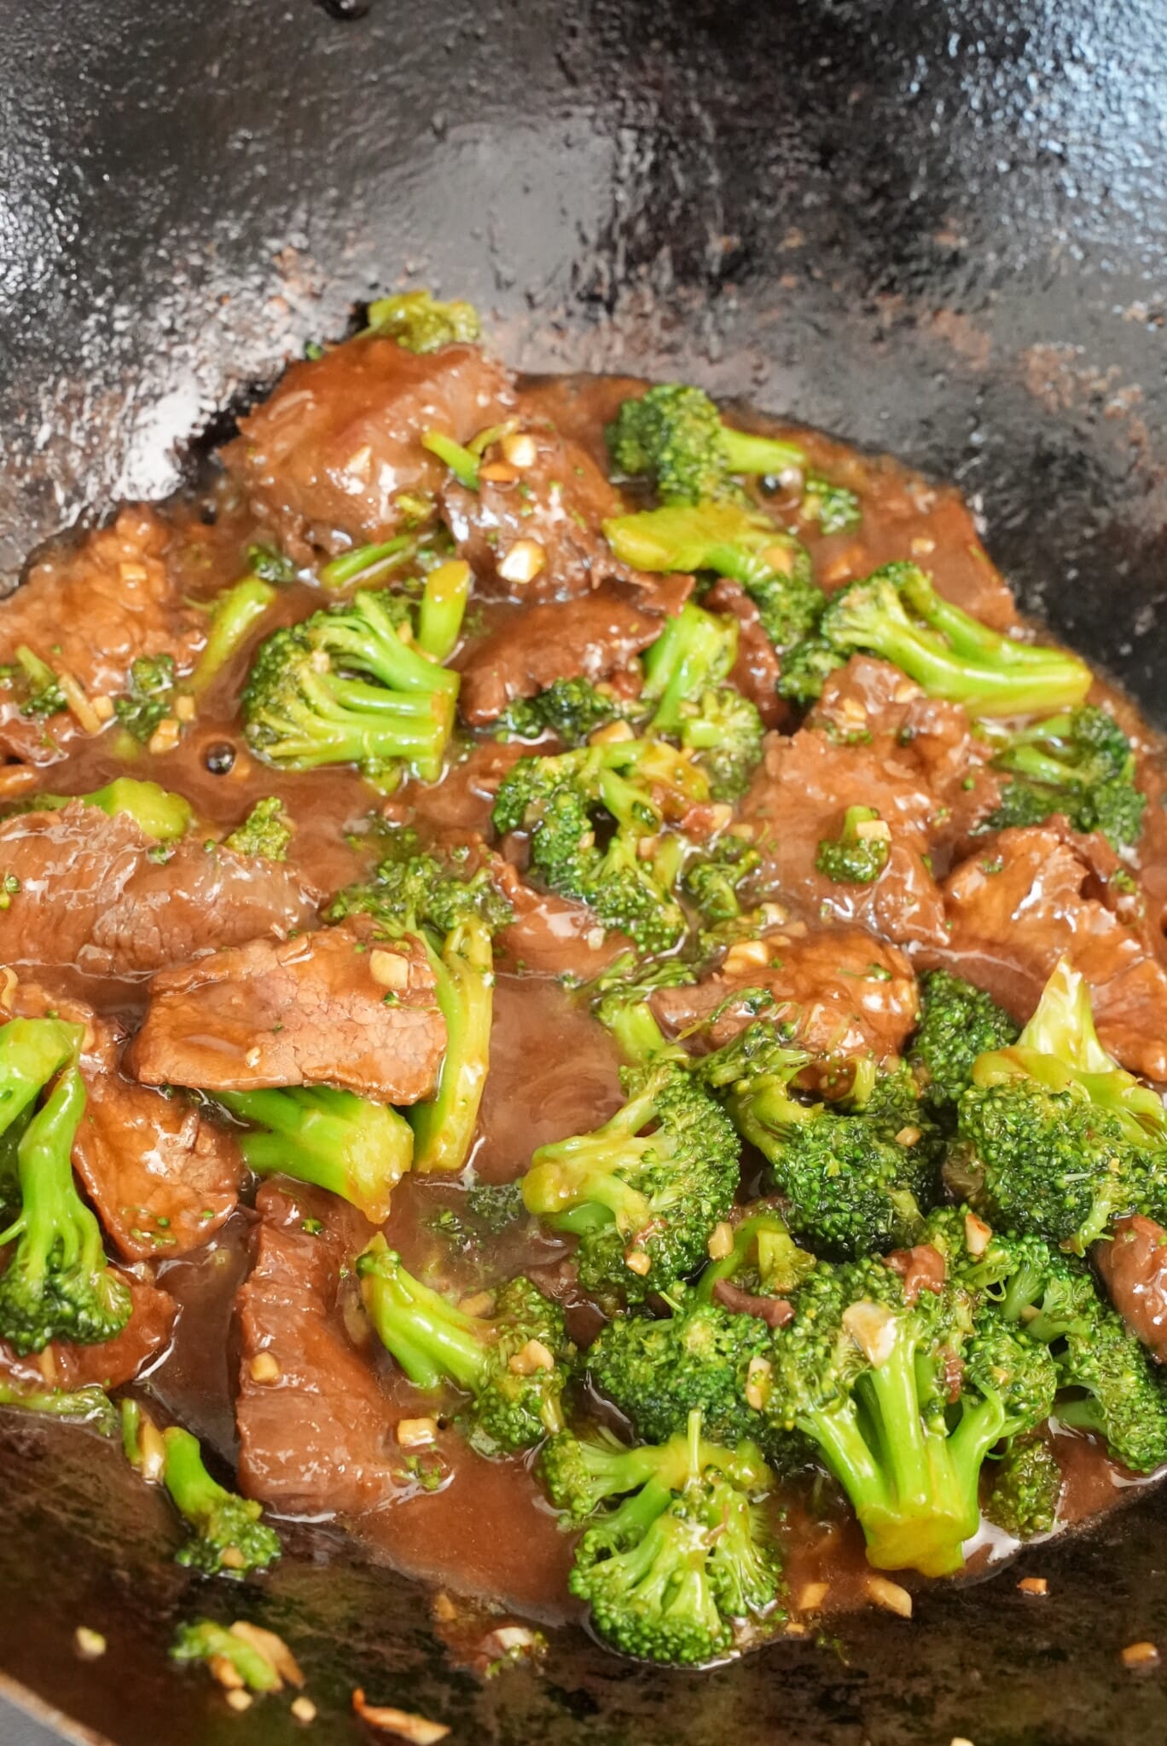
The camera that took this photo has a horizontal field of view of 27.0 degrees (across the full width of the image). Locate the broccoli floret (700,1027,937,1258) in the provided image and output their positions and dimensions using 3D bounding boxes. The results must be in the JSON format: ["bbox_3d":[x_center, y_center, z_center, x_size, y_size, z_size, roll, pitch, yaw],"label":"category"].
[{"bbox_3d":[0.045,0.052,0.467,0.035,0.031,0.039,-38,41,-26],"label":"broccoli floret"}]

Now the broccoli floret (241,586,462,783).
[{"bbox_3d":[-0.053,-0.043,0.550,0.049,0.032,0.043,-1,51,-8],"label":"broccoli floret"}]

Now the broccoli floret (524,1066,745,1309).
[{"bbox_3d":[0.009,0.057,0.447,0.041,0.040,0.044,-2,51,-16],"label":"broccoli floret"}]

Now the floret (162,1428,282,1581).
[{"bbox_3d":[-0.061,0.106,0.408,0.019,0.018,0.031,-31,52,-22],"label":"floret"}]

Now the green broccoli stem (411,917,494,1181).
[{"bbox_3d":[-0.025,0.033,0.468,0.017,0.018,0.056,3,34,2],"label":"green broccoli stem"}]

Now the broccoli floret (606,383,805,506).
[{"bbox_3d":[0.030,-0.106,0.601,0.048,0.028,0.029,4,51,-5],"label":"broccoli floret"}]

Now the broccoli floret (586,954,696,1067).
[{"bbox_3d":[0.012,0.028,0.492,0.020,0.017,0.023,-15,58,-11],"label":"broccoli floret"}]

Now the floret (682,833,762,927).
[{"bbox_3d":[0.028,0.002,0.497,0.018,0.017,0.019,-22,97,-16],"label":"floret"}]

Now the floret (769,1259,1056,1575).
[{"bbox_3d":[0.057,0.096,0.427,0.048,0.036,0.054,0,75,0],"label":"floret"}]

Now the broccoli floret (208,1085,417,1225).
[{"bbox_3d":[-0.054,0.052,0.456,0.046,0.025,0.028,14,53,18],"label":"broccoli floret"}]

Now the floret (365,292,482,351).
[{"bbox_3d":[-0.039,-0.131,0.588,0.024,0.026,0.028,13,33,-51],"label":"floret"}]

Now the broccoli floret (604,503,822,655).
[{"bbox_3d":[0.030,-0.069,0.567,0.051,0.026,0.030,26,55,5],"label":"broccoli floret"}]

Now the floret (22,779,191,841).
[{"bbox_3d":[-0.101,-0.010,0.508,0.040,0.021,0.022,-2,52,2],"label":"floret"}]

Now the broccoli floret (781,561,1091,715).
[{"bbox_3d":[0.080,-0.054,0.553,0.070,0.028,0.034,9,51,3],"label":"broccoli floret"}]

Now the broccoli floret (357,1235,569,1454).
[{"bbox_3d":[-0.021,0.084,0.430,0.047,0.027,0.030,40,62,20],"label":"broccoli floret"}]

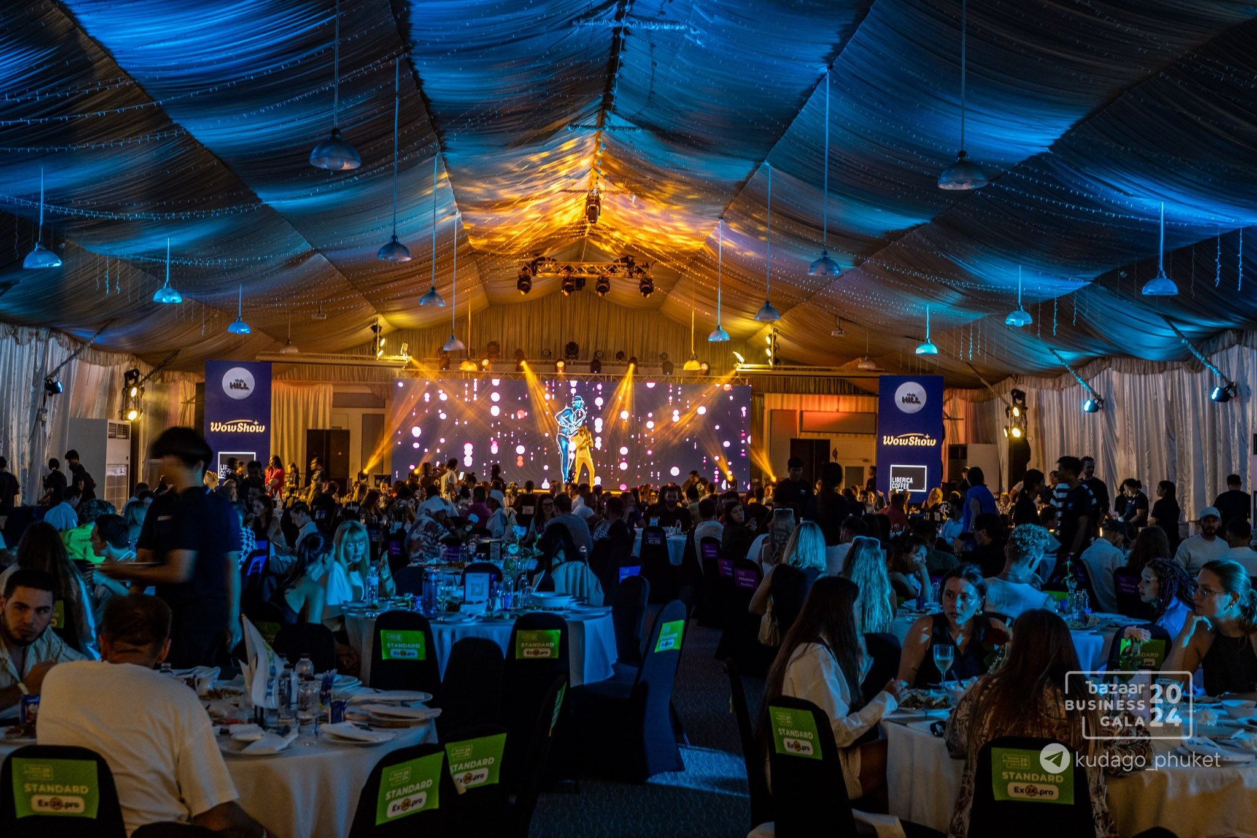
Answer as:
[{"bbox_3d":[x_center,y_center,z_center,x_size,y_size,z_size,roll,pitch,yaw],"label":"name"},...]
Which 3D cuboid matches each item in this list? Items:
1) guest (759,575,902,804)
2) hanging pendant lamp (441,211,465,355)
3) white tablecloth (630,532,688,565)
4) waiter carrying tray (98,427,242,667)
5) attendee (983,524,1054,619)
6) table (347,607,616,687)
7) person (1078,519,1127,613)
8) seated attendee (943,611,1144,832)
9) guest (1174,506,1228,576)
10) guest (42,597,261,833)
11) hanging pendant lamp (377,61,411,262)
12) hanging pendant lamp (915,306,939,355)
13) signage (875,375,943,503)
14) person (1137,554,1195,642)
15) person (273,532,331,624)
[{"bbox_3d":[0.731,1.144,4.250,0.700,1.270,0.480,2,-2,-30],"label":"guest"},{"bbox_3d":[-3.381,-2.676,25.905,0.415,2.705,0.415,1,-2,0],"label":"hanging pendant lamp"},{"bbox_3d":[0.361,1.767,15.870,1.500,0.760,1.500,1,-2,0],"label":"white tablecloth"},{"bbox_3d":[-2.007,0.913,5.850,0.600,1.740,0.520,2,-2,-24],"label":"waiter carrying tray"},{"bbox_3d":[2.210,1.248,7.378,0.500,1.310,0.640,0,-2,38],"label":"attendee"},{"bbox_3d":[-0.867,1.483,7.684,1.560,0.760,1.560,1,-2,0],"label":"table"},{"bbox_3d":[3.392,1.355,9.371,0.500,1.260,0.660,-1,-2,45],"label":"person"},{"bbox_3d":[1.210,1.151,3.870,0.580,1.250,0.750,1,-2,12],"label":"seated attendee"},{"bbox_3d":[4.961,1.457,11.460,0.550,1.380,0.700,0,-2,18],"label":"guest"},{"bbox_3d":[-1.312,1.094,3.559,0.600,1.270,0.800,2,-2,-18],"label":"guest"},{"bbox_3d":[-2.816,-3.100,15.950,0.410,2.430,0.410,1,-2,-4],"label":"hanging pendant lamp"},{"bbox_3d":[5.654,-1.672,25.100,0.430,0.929,0.430,1,-2,0],"label":"hanging pendant lamp"},{"bbox_3d":[6.628,0.485,31.200,1.530,3.020,0.150,0,-2,17],"label":"signage"},{"bbox_3d":[2.659,1.272,6.550,0.750,1.230,0.500,0,-2,28],"label":"person"},{"bbox_3d":[-1.764,1.246,7.650,0.750,1.200,0.480,2,-2,-23],"label":"person"}]

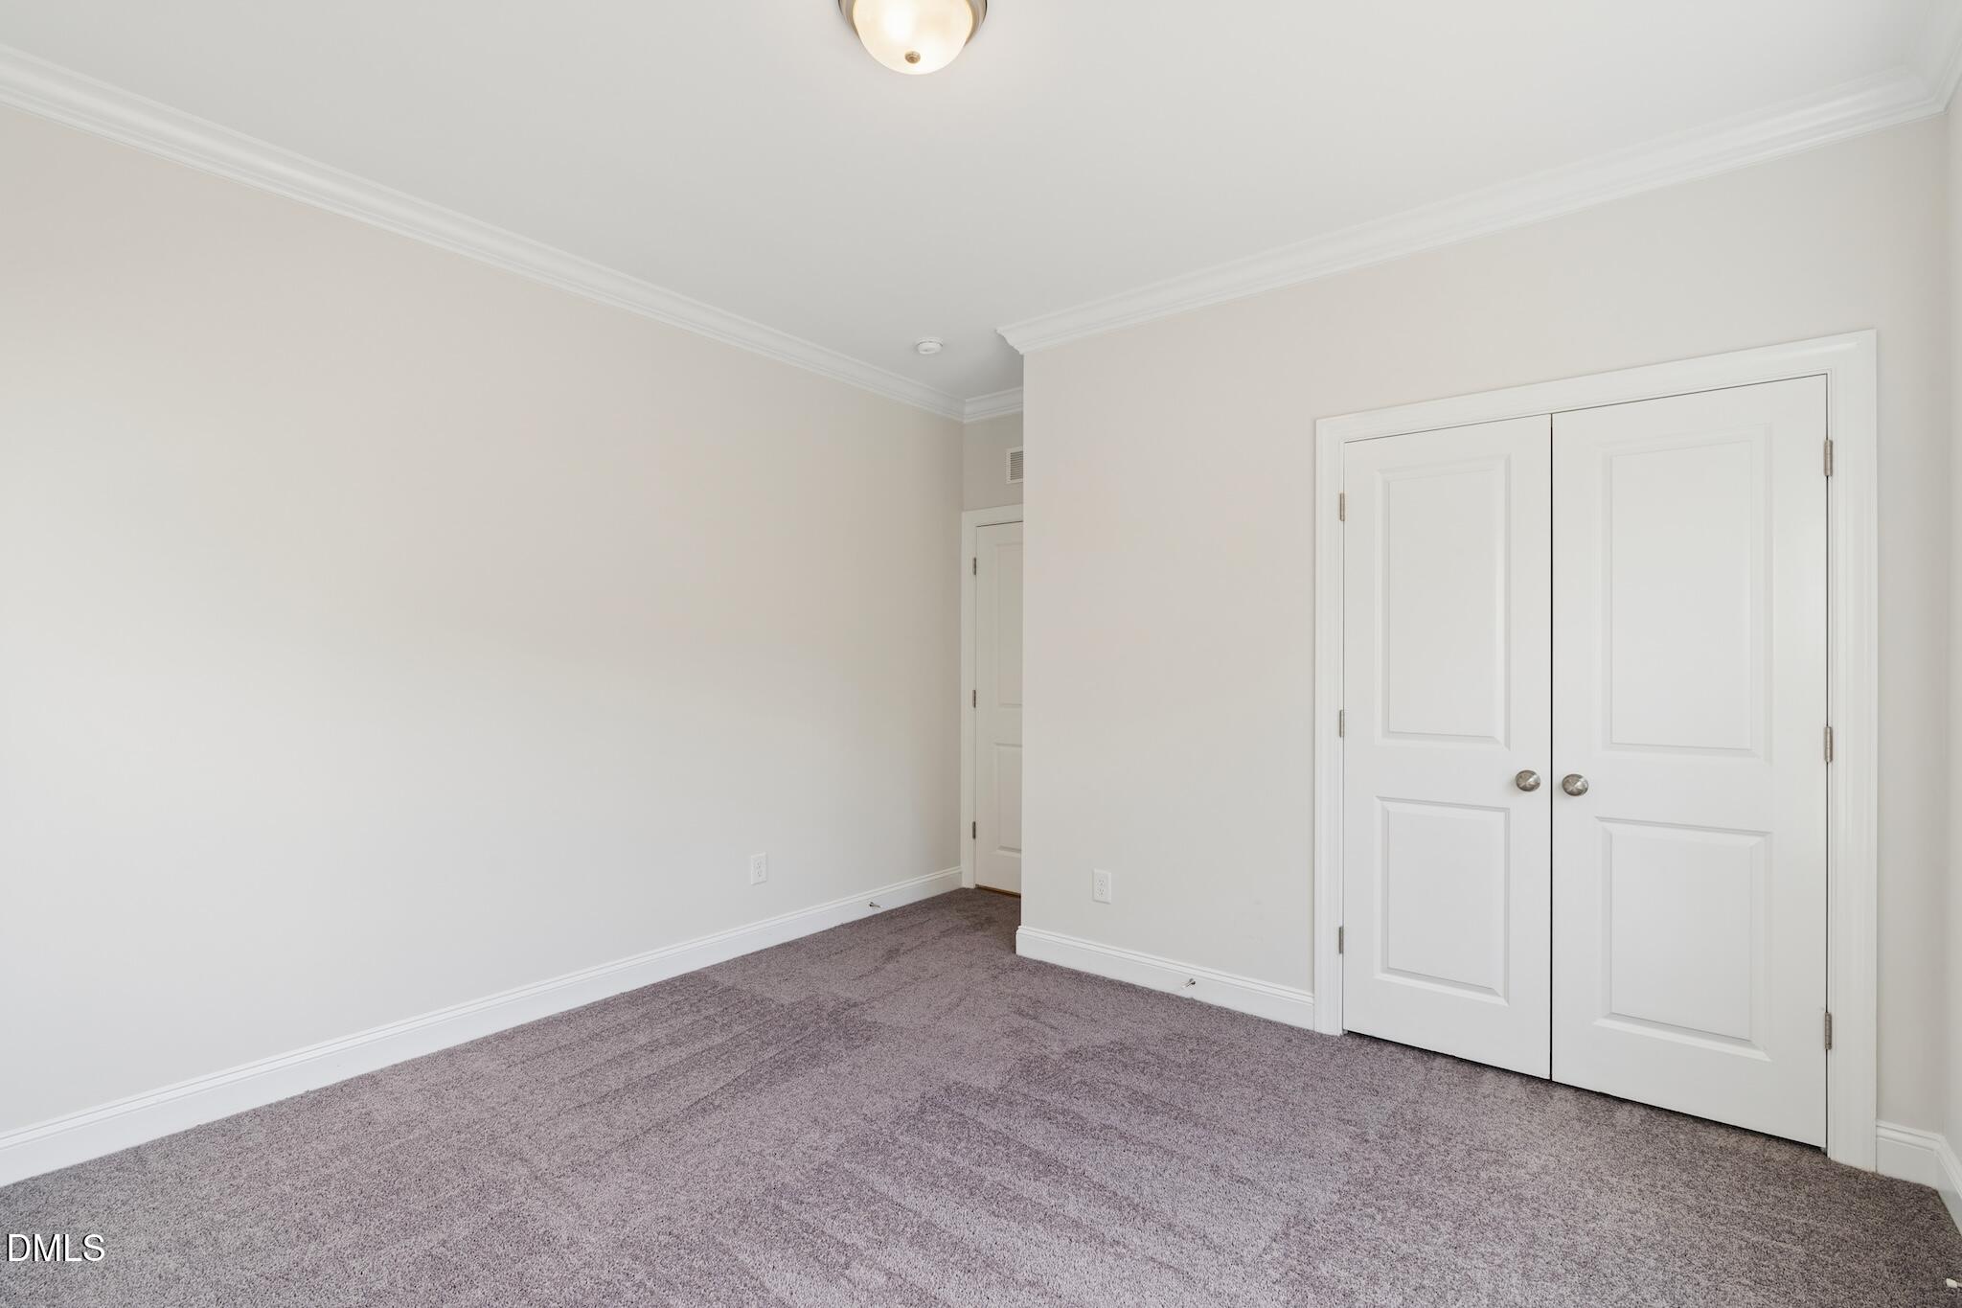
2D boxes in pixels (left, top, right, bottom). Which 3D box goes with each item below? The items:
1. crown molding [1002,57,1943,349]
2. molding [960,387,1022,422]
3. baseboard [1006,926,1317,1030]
[{"bbox_3d":[1.233,-1.393,3.027,2.891,0.104,0.085,0,0,38],"label":"crown molding"},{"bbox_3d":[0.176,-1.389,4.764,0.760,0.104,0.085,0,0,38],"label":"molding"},{"bbox_3d":[0.676,1.282,3.494,1.297,0.127,0.016,0,0,38],"label":"baseboard"}]

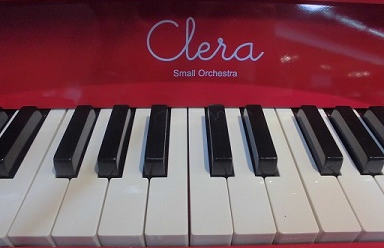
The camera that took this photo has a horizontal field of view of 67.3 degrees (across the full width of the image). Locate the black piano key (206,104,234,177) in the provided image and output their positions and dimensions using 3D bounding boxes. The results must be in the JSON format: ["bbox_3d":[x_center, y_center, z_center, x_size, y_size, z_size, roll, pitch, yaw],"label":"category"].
[{"bbox_3d":[0.019,0.007,0.203,0.012,0.013,0.063,0,42,-2],"label":"black piano key"}]

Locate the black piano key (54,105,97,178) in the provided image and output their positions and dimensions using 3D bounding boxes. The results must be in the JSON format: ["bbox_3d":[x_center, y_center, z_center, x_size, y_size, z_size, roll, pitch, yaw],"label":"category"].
[{"bbox_3d":[-0.080,0.007,0.200,0.012,0.013,0.063,0,42,-2],"label":"black piano key"}]

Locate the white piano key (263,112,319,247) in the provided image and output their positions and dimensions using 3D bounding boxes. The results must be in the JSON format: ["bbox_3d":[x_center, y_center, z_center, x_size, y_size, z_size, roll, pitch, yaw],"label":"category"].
[{"bbox_3d":[0.057,0.028,0.200,0.023,0.014,0.106,0,42,-2],"label":"white piano key"}]

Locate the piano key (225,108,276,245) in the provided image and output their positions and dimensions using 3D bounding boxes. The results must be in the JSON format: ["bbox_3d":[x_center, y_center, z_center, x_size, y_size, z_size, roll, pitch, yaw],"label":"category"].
[{"bbox_3d":[0.033,0.028,0.199,0.023,0.014,0.106,0,42,-2],"label":"piano key"}]

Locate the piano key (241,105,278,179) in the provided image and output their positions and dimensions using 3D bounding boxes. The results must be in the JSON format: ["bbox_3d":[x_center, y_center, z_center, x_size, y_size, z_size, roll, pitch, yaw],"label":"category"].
[{"bbox_3d":[0.047,0.007,0.204,0.012,0.013,0.063,0,42,-2],"label":"piano key"}]

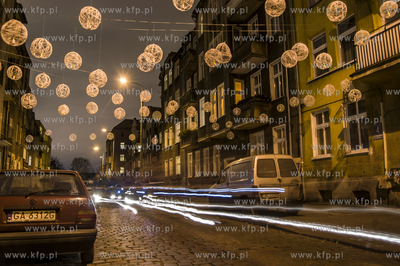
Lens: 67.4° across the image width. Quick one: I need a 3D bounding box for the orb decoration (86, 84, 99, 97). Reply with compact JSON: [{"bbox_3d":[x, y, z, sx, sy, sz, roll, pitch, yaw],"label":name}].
[{"bbox_3d":[-3.527,-1.385,9.834,0.420,0.420,0.420,3,-10,-20],"label":"orb decoration"}]

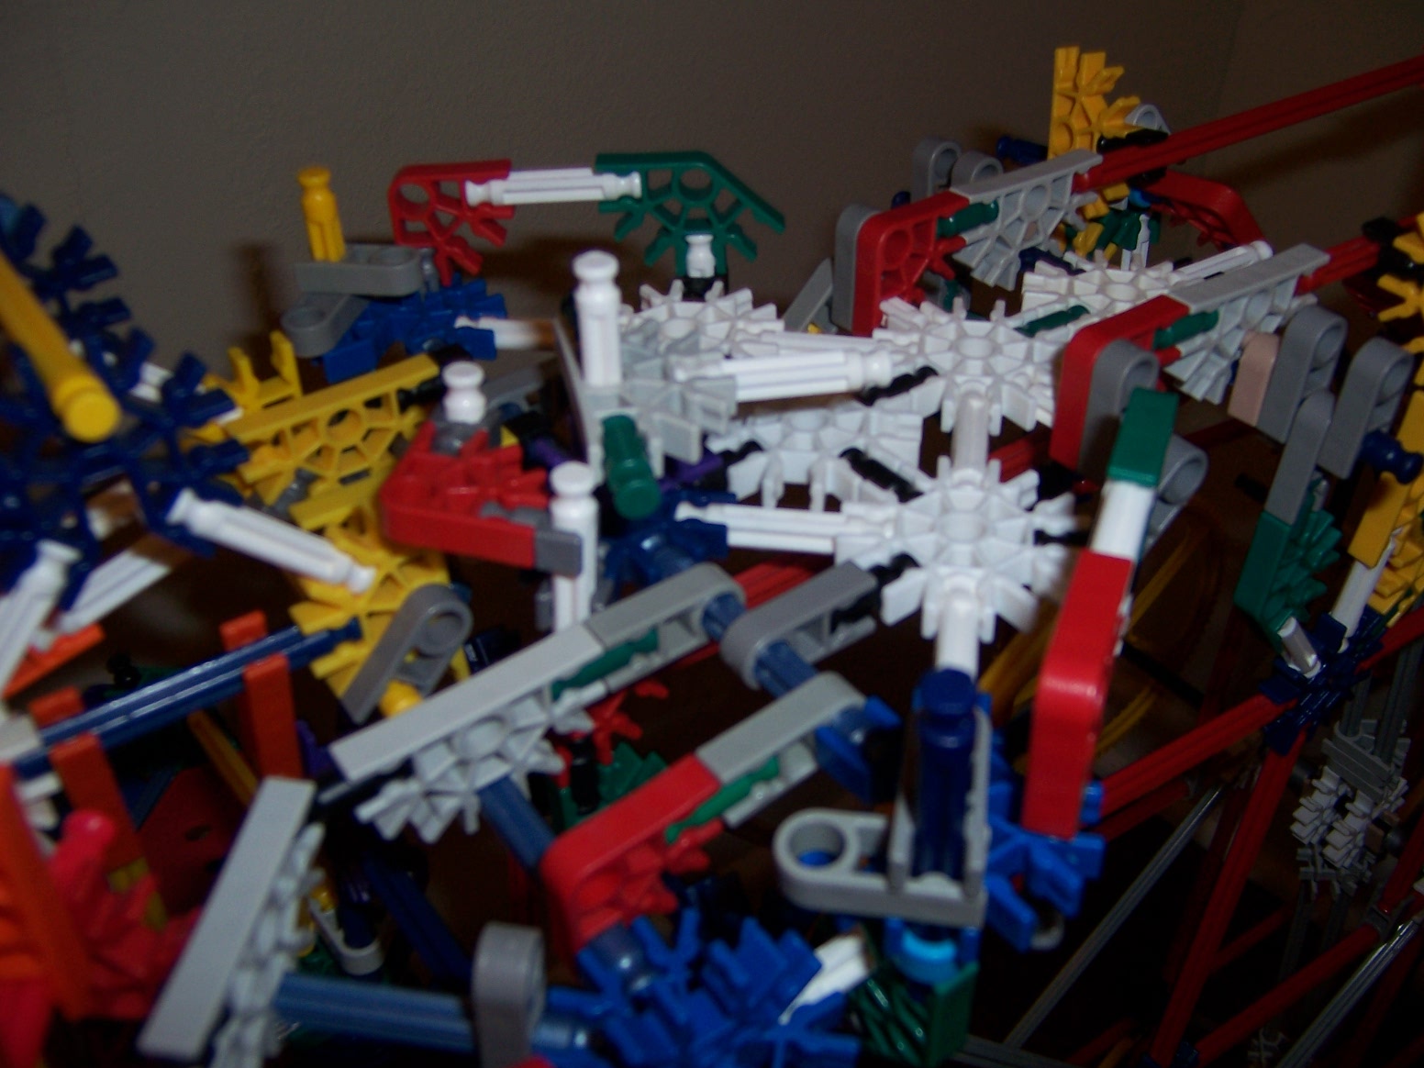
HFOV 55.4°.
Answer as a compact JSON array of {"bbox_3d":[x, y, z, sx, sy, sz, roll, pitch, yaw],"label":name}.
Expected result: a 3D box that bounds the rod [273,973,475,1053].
[{"bbox_3d":[-0.040,0.052,0.148,0.055,0.006,0.006,4,40,9],"label":"rod"}]

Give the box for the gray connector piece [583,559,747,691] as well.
[{"bbox_3d":[-0.007,0.013,0.198,0.024,0.009,0.006,-27,48,-23],"label":"gray connector piece"}]

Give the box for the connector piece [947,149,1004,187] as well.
[{"bbox_3d":[0.057,-0.071,0.293,0.009,0.024,0.006,-22,40,-27],"label":"connector piece"}]

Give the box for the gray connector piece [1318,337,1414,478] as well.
[{"bbox_3d":[0.112,-0.022,0.232,0.009,0.024,0.006,-22,42,-27],"label":"gray connector piece"}]

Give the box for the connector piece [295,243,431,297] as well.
[{"bbox_3d":[-0.070,-0.053,0.272,0.024,0.006,0.009,2,39,-1],"label":"connector piece"}]

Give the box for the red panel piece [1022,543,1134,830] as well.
[{"bbox_3d":[0.043,0.019,0.159,0.006,0.024,0.024,11,45,19],"label":"red panel piece"}]

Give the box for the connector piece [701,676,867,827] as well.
[{"bbox_3d":[0.010,0.027,0.178,0.024,0.010,0.006,-29,47,-18],"label":"connector piece"}]

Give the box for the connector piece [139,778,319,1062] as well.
[{"bbox_3d":[-0.056,0.052,0.164,0.006,0.024,0.038,6,39,2],"label":"connector piece"}]

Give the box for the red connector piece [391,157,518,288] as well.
[{"bbox_3d":[-0.051,-0.062,0.272,0.024,0.024,0.006,-2,38,-3],"label":"red connector piece"}]

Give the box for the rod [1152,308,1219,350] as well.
[{"bbox_3d":[0.081,-0.036,0.240,0.017,0.006,0.006,-22,40,-26],"label":"rod"}]

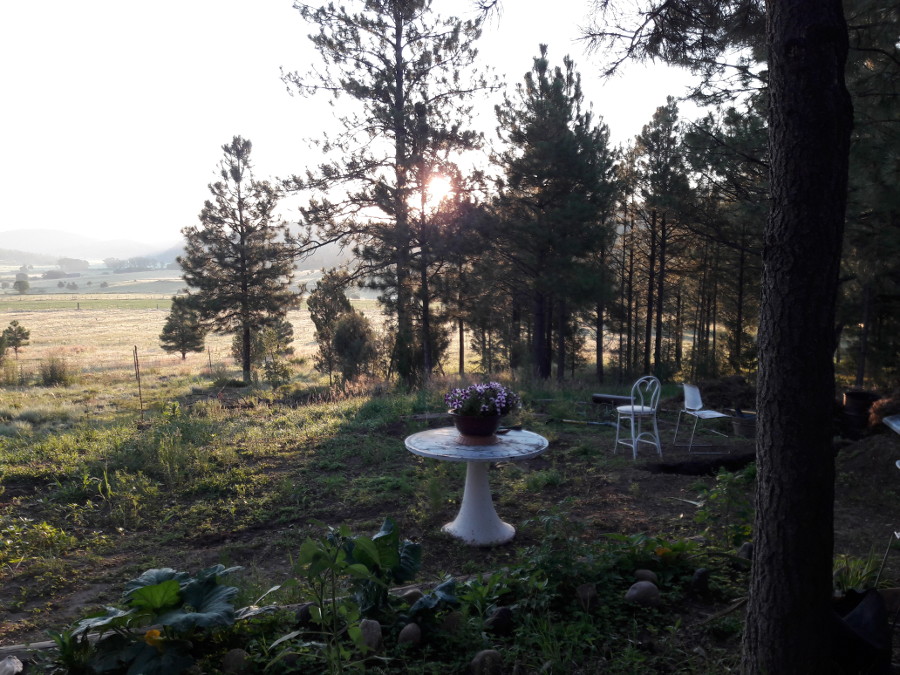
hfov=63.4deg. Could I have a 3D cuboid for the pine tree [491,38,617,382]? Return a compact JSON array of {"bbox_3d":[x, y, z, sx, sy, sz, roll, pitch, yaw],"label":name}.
[{"bbox_3d":[2.656,-3.053,18.161,3.151,8.268,3.151,0,5,0],"label":"pine tree"}]

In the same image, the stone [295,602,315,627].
[{"bbox_3d":[-0.794,1.512,3.974,0.104,0.118,0.105,0,4,0],"label":"stone"}]

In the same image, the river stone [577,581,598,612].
[{"bbox_3d":[0.785,1.484,4.154,0.119,0.155,0.130,0,4,0],"label":"river stone"}]

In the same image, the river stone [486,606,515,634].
[{"bbox_3d":[0.263,1.501,3.862,0.151,0.134,0.135,0,4,0],"label":"river stone"}]

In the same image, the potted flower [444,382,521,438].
[{"bbox_3d":[0.245,0.555,5.500,0.540,0.400,0.480,0,4,0],"label":"potted flower"}]

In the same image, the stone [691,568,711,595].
[{"bbox_3d":[1.526,1.492,4.434,0.128,0.179,0.115,0,5,0],"label":"stone"}]

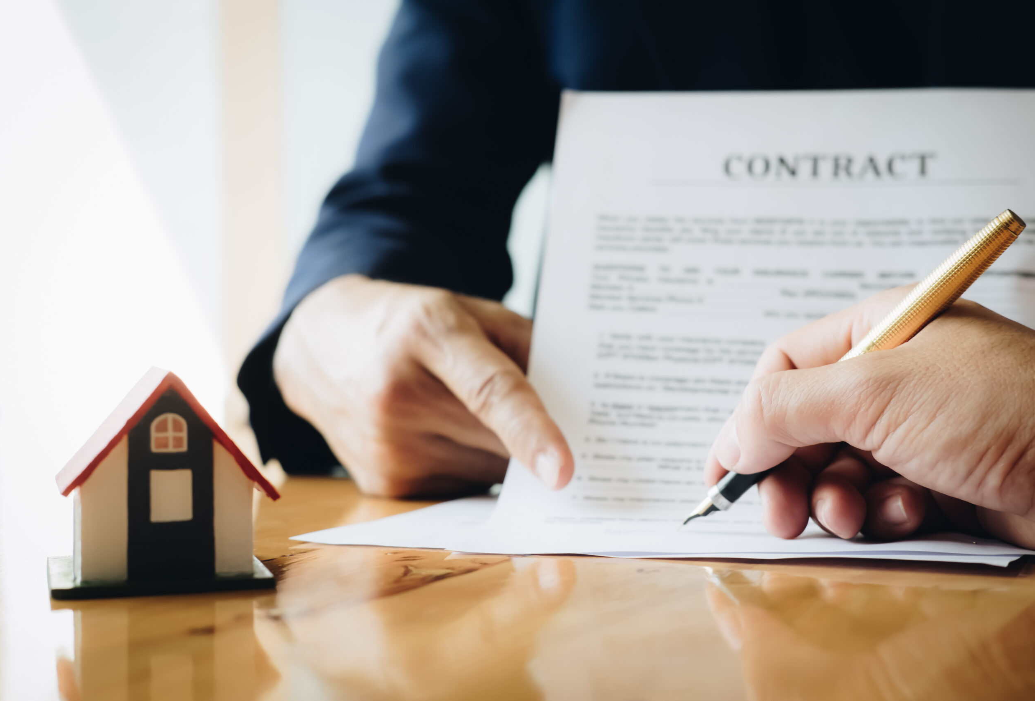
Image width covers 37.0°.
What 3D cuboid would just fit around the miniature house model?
[{"bbox_3d":[-0.087,0.030,0.377,0.051,0.051,0.054,0,1,-18],"label":"miniature house model"}]

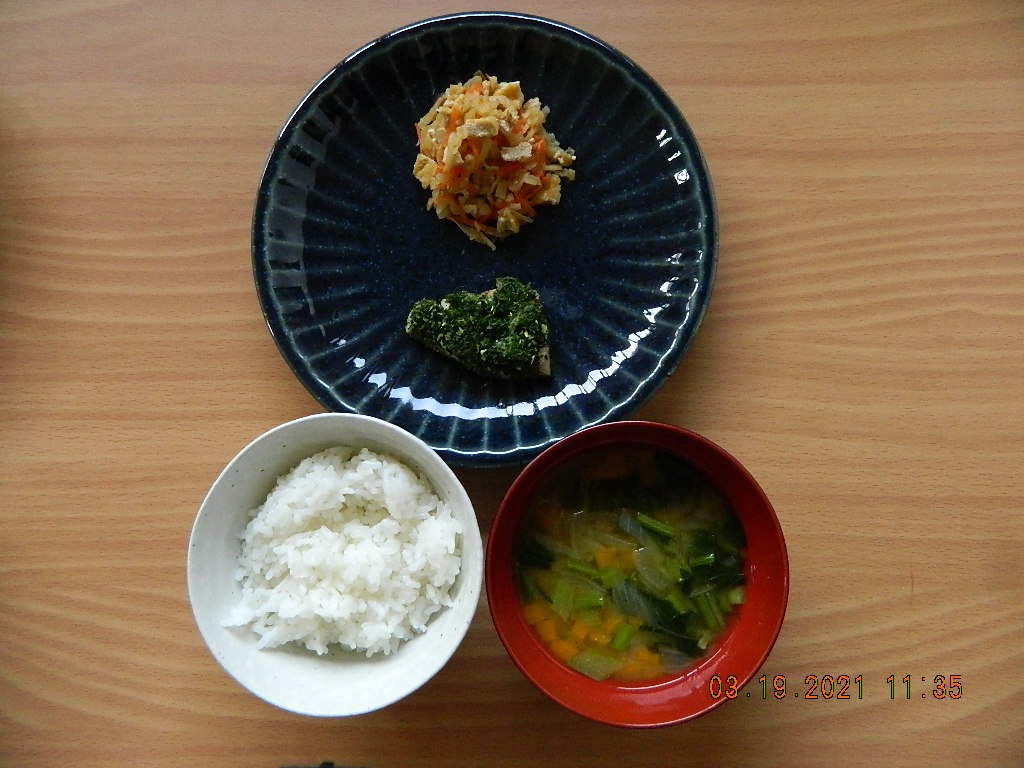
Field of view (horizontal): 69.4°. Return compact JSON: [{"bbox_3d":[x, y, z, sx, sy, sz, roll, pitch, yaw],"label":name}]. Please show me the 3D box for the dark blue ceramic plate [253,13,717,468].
[{"bbox_3d":[-0.013,-0.069,0.360,0.219,0.029,0.219,0,84,2],"label":"dark blue ceramic plate"}]

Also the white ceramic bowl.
[{"bbox_3d":[-0.071,0.075,0.330,0.120,0.062,0.120,0,84,2],"label":"white ceramic bowl"}]

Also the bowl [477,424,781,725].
[{"bbox_3d":[0.050,0.076,0.322,0.118,0.067,0.118,0,84,2],"label":"bowl"}]

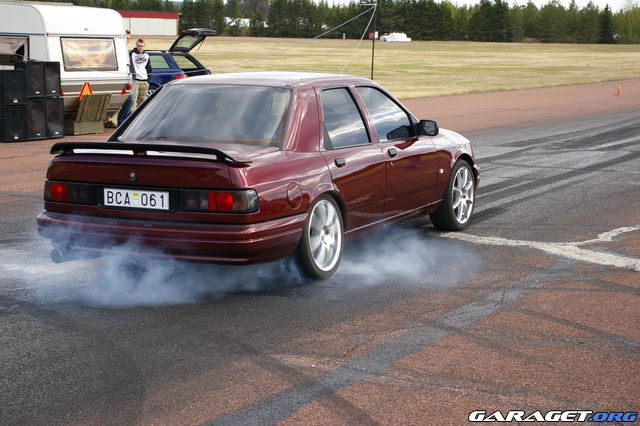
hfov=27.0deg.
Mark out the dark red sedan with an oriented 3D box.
[{"bbox_3d":[-0.163,-0.410,10.200,1.730,1.360,4.450,4,8,26],"label":"dark red sedan"}]

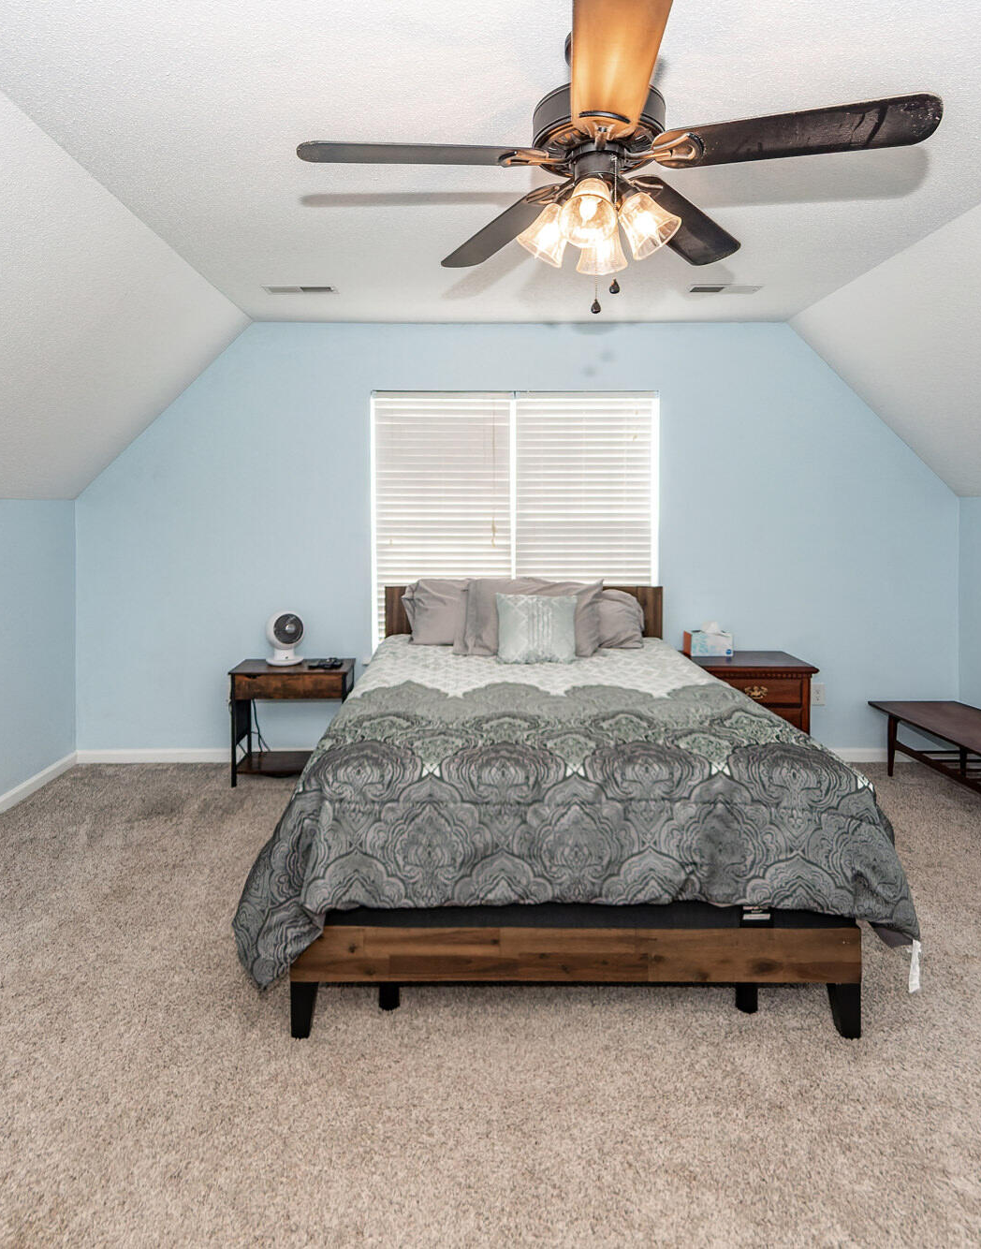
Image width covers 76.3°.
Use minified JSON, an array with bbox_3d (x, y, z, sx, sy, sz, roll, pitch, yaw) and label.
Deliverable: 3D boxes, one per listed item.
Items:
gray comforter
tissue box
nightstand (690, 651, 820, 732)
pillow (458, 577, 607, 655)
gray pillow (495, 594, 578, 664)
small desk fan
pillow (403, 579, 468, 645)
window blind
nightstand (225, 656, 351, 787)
[{"bbox_3d":[0.247,0.579,2.691,1.957,0.721,1.916,0,8,-1],"label":"gray comforter"},{"bbox_3d":[1.288,0.113,3.682,0.242,0.118,0.129,0,8,-1],"label":"tissue box"},{"bbox_3d":[1.406,0.546,3.512,0.639,0.687,0.474,0,8,-1],"label":"nightstand"},{"bbox_3d":[0.220,-0.044,3.430,0.793,0.433,0.206,0,-7,-1],"label":"pillow"},{"bbox_3d":[0.239,0.018,3.244,0.433,0.391,0.154,0,-12,-1],"label":"gray pillow"},{"bbox_3d":[-1.205,0.086,3.677,0.211,0.293,0.206,-4,9,-25],"label":"small desk fan"},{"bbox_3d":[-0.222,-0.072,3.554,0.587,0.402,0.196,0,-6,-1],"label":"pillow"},{"bbox_3d":[0.147,-0.625,3.790,1.689,1.524,0.082,0,8,-1],"label":"window blind"},{"bbox_3d":[-1.151,0.562,3.626,0.628,0.618,0.371,0,8,-1],"label":"nightstand"}]

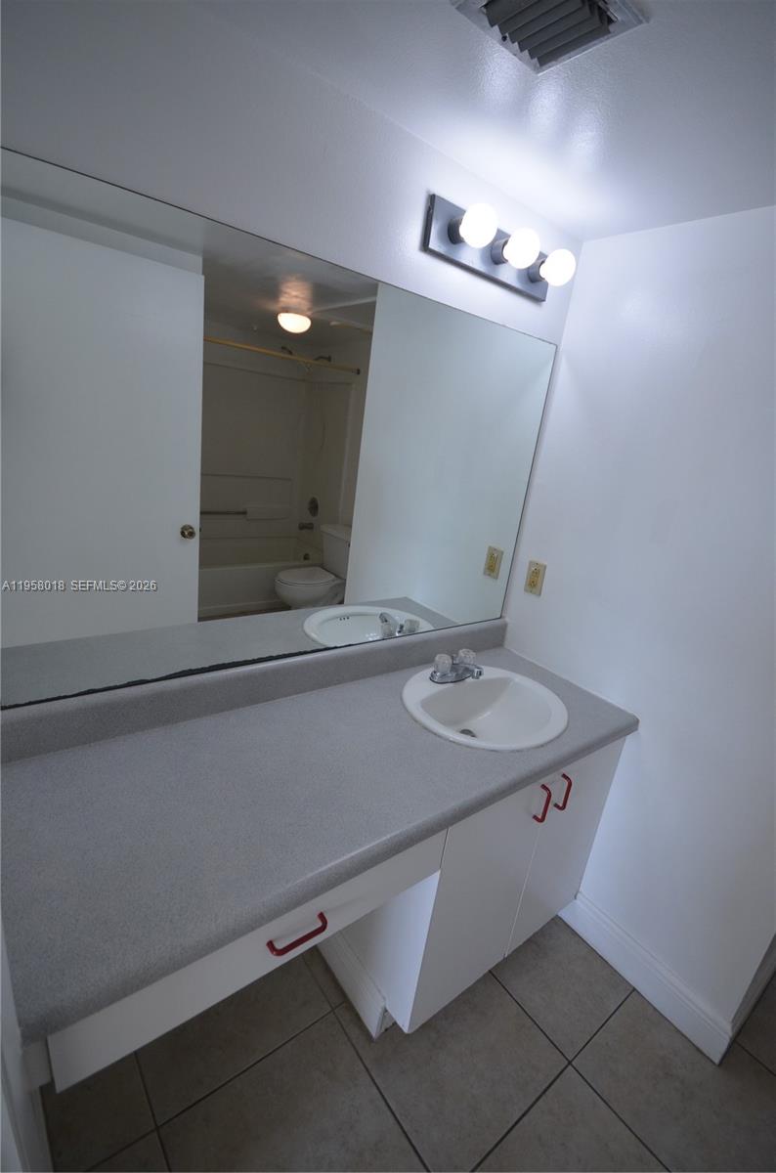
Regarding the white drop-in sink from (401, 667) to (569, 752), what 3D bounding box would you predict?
[{"bbox_3d":[0.278,0.413,1.455,0.520,0.175,0.454,-6,21,-37],"label":"white drop-in sink"}]

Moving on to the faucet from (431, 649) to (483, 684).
[{"bbox_3d":[0.229,0.258,1.499,0.150,0.088,0.153,-6,21,-37],"label":"faucet"}]

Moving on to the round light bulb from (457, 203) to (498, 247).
[{"bbox_3d":[0.208,-0.830,1.122,0.081,0.081,0.090,-6,21,-37],"label":"round light bulb"}]

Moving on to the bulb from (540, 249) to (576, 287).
[{"bbox_3d":[0.454,-0.855,1.307,0.081,0.081,0.090,-6,21,-37],"label":"bulb"}]

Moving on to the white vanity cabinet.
[{"bbox_3d":[0.225,0.760,1.567,0.761,0.804,0.534,-6,21,-37],"label":"white vanity cabinet"}]

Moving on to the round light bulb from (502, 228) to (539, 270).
[{"bbox_3d":[0.331,-0.842,1.214,0.081,0.081,0.090,-6,21,-37],"label":"round light bulb"}]

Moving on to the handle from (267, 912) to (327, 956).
[{"bbox_3d":[-0.148,0.587,0.819,0.105,0.010,0.030,-6,21,-37],"label":"handle"}]

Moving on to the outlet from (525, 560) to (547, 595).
[{"bbox_3d":[0.514,-0.028,1.708,0.007,0.113,0.069,-6,21,-37],"label":"outlet"}]

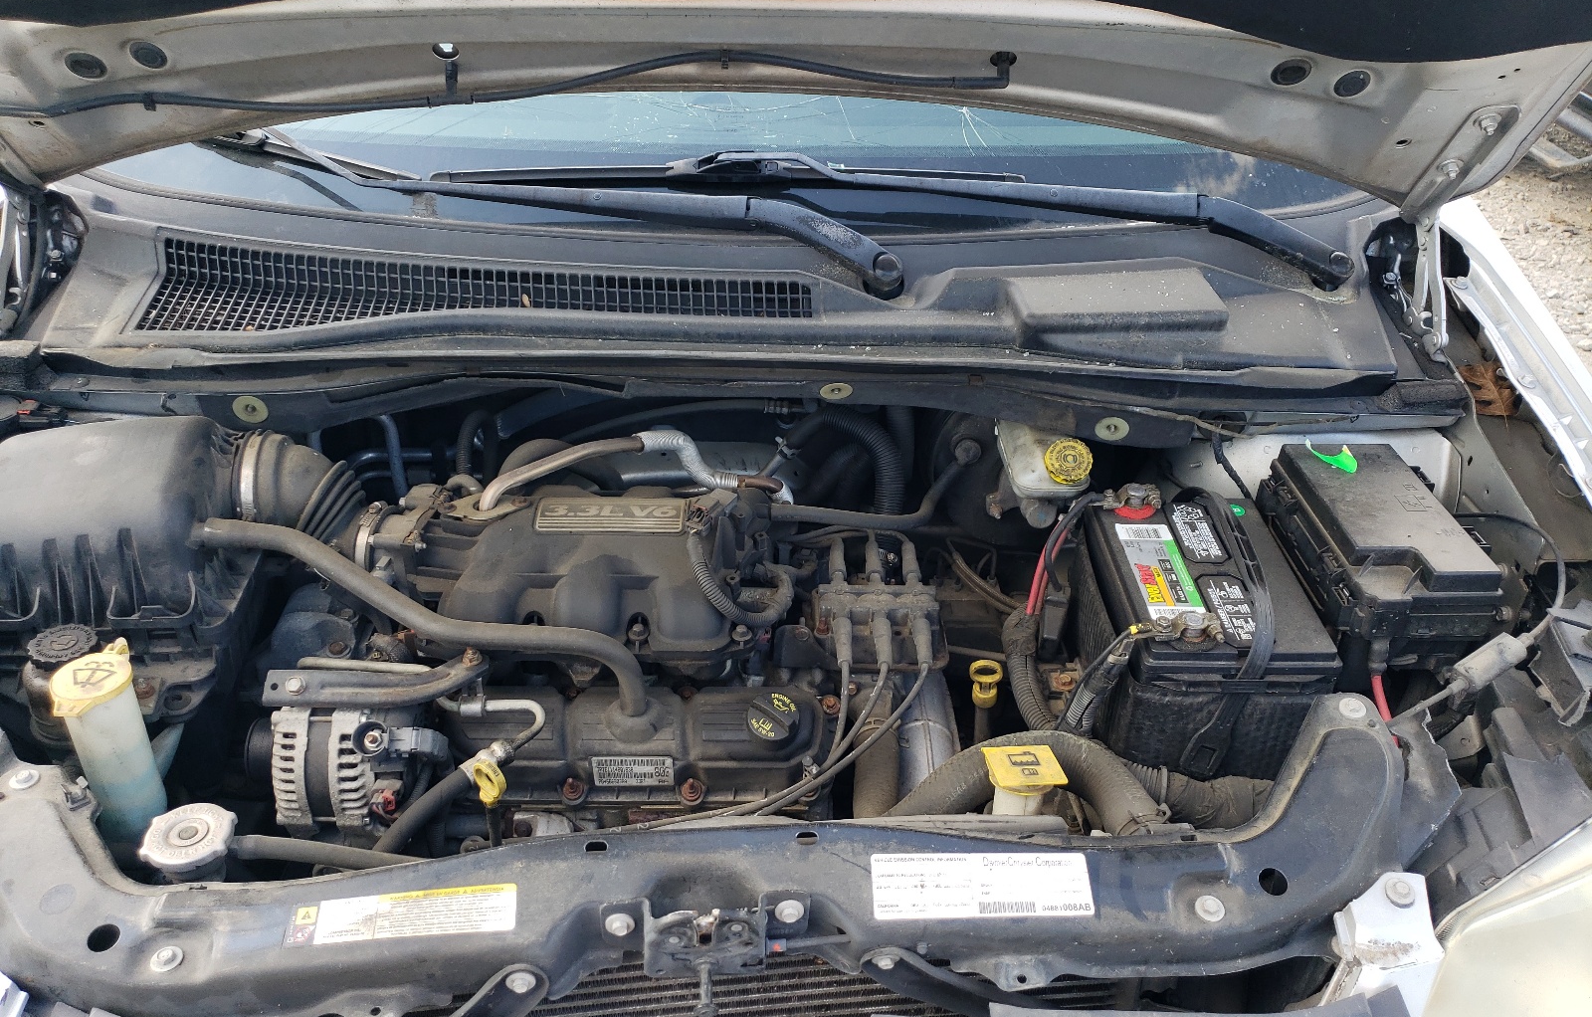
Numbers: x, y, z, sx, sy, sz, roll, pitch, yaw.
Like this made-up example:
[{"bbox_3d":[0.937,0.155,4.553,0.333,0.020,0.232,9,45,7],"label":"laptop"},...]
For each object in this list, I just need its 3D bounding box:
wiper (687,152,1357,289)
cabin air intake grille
[{"bbox_3d":[0.259,-0.354,1.416,0.755,0.085,0.105,6,35,6],"label":"wiper"},{"bbox_3d":[-0.342,-0.250,1.320,0.720,0.065,0.115,2,35,0],"label":"cabin air intake grille"}]

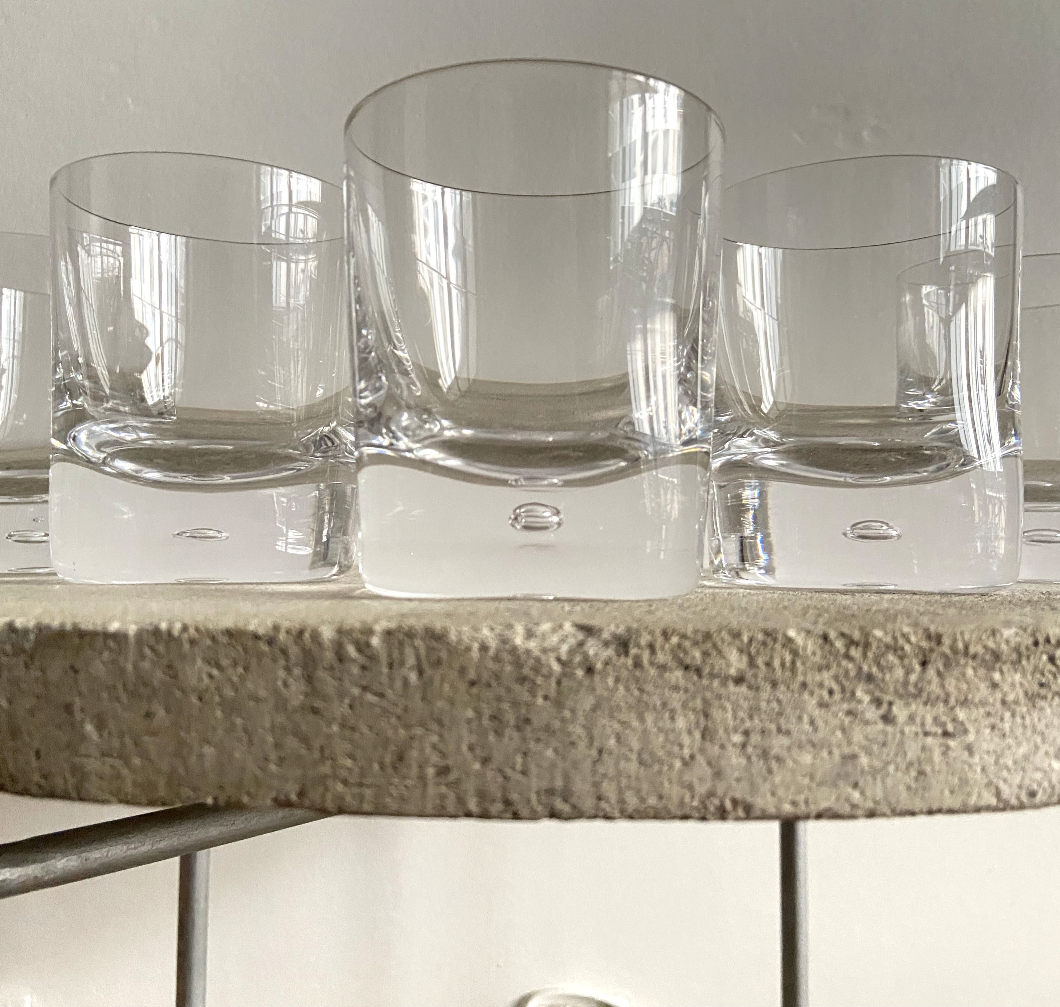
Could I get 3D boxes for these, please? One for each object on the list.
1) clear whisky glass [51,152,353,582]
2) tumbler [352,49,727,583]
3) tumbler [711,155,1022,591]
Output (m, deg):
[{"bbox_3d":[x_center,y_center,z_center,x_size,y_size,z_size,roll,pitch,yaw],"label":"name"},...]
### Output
[{"bbox_3d":[-0.084,-0.030,0.268,0.079,0.099,0.079,1,-2,0],"label":"clear whisky glass"},{"bbox_3d":[0.001,-0.030,0.223,0.081,0.100,0.081,1,-2,0],"label":"tumbler"},{"bbox_3d":[0.085,-0.028,0.264,0.079,0.098,0.079,1,-2,0],"label":"tumbler"}]

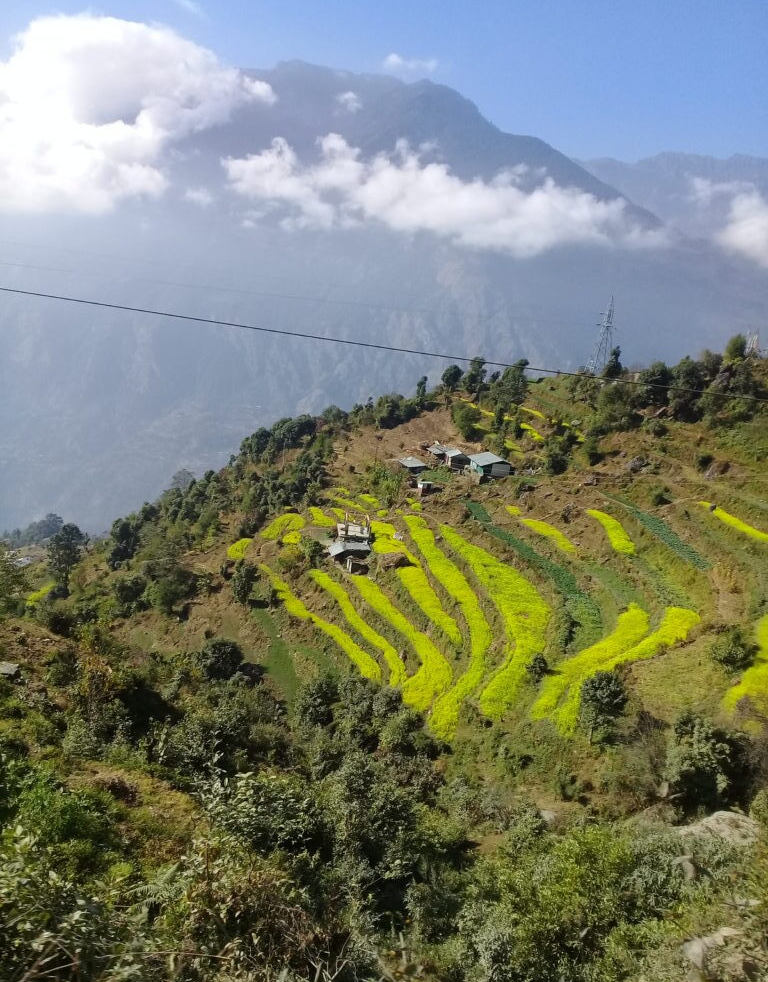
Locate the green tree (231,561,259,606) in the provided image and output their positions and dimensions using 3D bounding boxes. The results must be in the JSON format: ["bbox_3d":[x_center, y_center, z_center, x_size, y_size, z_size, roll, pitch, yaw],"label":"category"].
[{"bbox_3d":[-19.780,12.970,130.000,3.970,6.740,3.850,4,12,-8],"label":"green tree"}]

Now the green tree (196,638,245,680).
[{"bbox_3d":[-18.360,18.810,103.000,5.390,4.620,5.230,3,12,-10],"label":"green tree"}]

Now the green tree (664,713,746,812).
[{"bbox_3d":[23.140,19.540,66.000,5.900,7.300,5.720,10,12,22],"label":"green tree"}]

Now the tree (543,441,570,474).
[{"bbox_3d":[31.790,-5.950,168.000,4.760,6.260,4.620,7,12,10],"label":"tree"}]

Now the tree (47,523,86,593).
[{"bbox_3d":[-51.240,10.890,148.000,6.460,11.640,6.260,1,12,-19],"label":"tree"}]

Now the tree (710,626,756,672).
[{"bbox_3d":[34.300,15.460,90.000,4.510,4.530,4.380,10,12,22],"label":"tree"}]

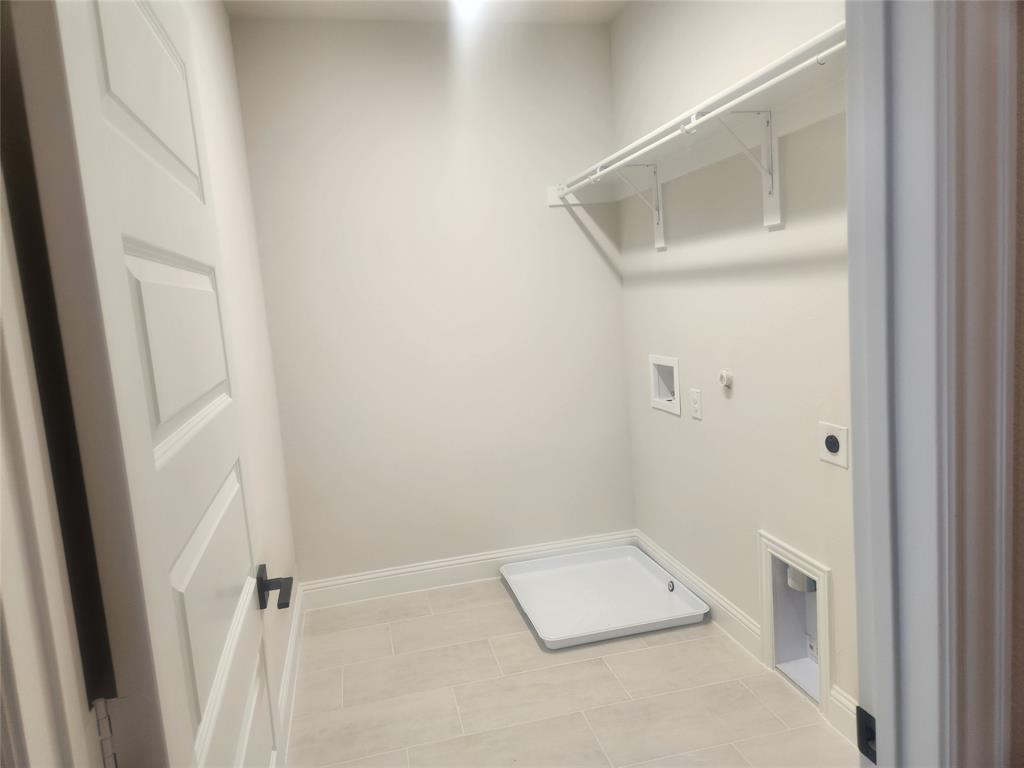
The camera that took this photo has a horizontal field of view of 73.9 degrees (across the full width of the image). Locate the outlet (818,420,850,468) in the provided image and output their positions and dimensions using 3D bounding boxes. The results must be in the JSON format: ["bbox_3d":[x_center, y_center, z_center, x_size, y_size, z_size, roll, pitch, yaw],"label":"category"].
[{"bbox_3d":[0.967,0.183,2.057,0.012,0.117,0.121,-6,8,-12],"label":"outlet"}]

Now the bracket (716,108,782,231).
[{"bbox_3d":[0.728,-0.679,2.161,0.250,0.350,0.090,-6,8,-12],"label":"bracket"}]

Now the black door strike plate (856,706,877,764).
[{"bbox_3d":[0.426,0.418,0.810,0.006,0.058,0.036,-6,7,-12],"label":"black door strike plate"}]

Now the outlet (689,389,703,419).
[{"bbox_3d":[0.777,0.088,2.884,0.010,0.119,0.074,-6,8,-12],"label":"outlet"}]

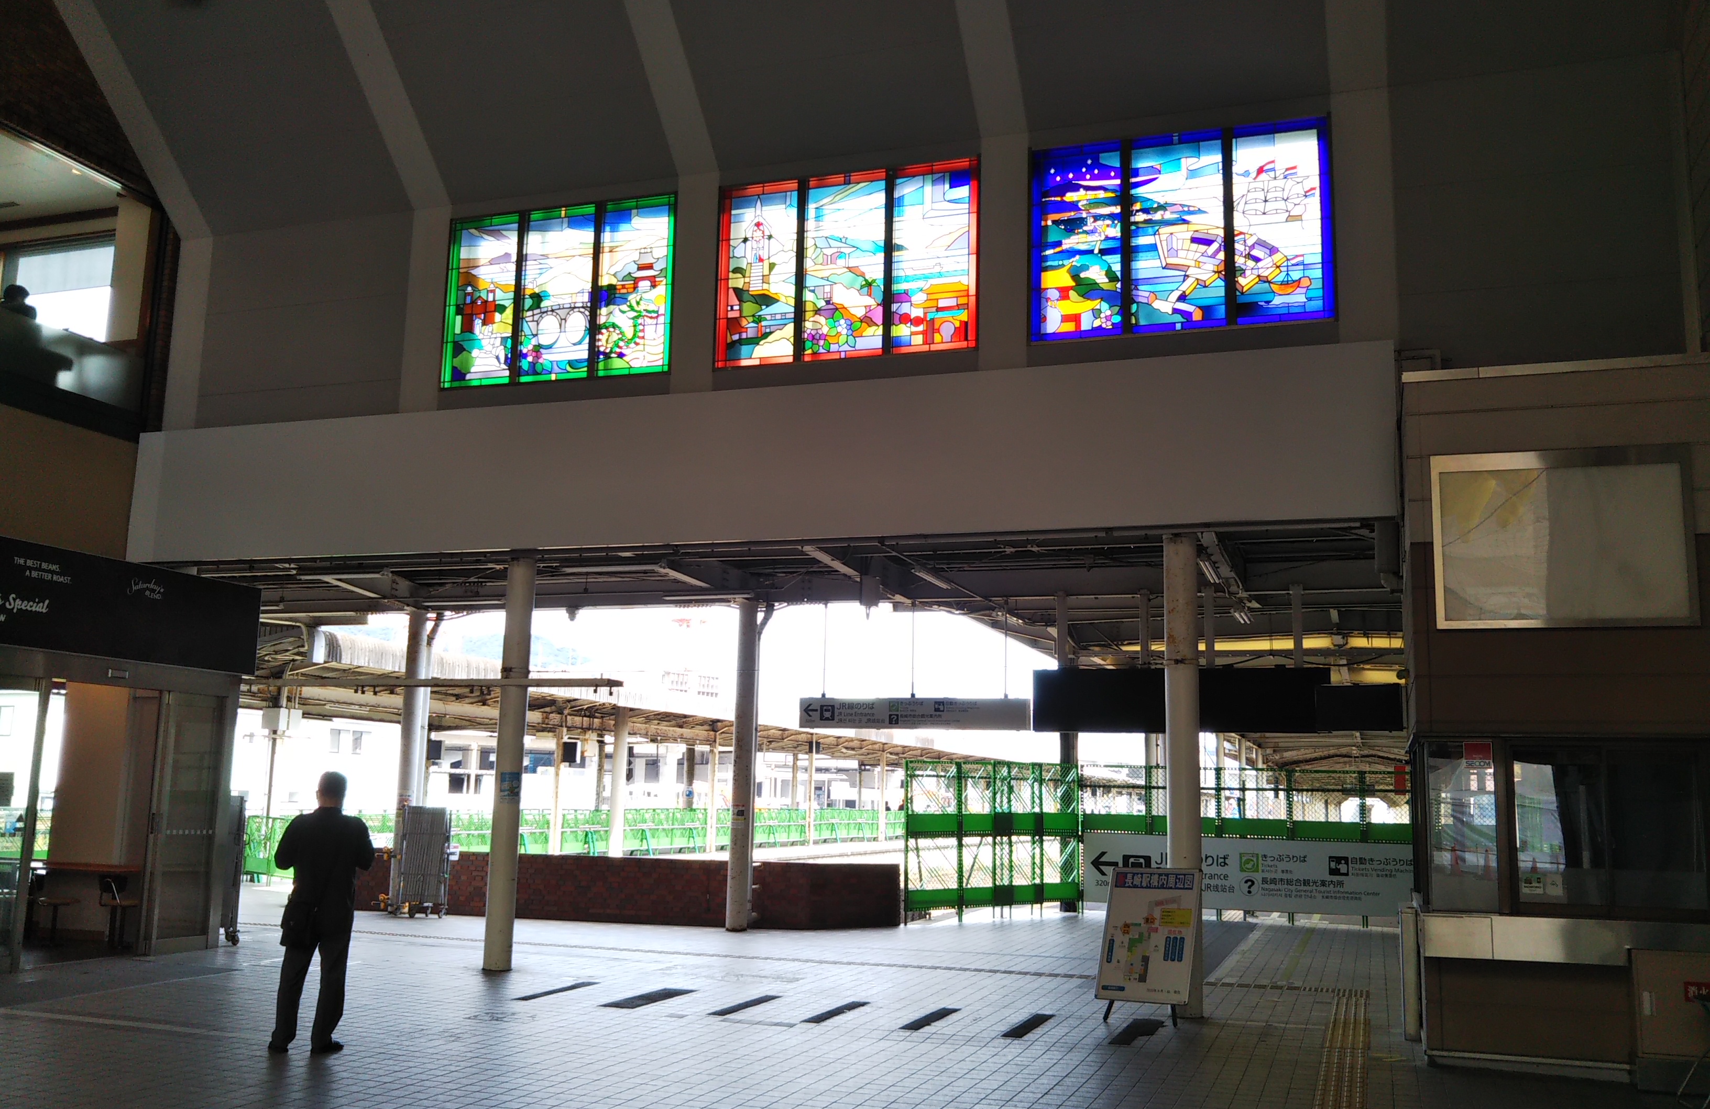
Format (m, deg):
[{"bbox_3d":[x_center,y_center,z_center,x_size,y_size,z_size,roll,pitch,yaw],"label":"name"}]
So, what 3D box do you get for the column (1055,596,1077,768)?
[{"bbox_3d":[3.301,3.135,22.907,0.270,4.600,0.270,-2,-10,19],"label":"column"}]

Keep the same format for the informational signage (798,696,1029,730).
[{"bbox_3d":[0.723,1.976,18.290,2.940,0.385,0.180,-2,-10,19],"label":"informational signage"}]

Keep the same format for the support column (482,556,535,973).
[{"bbox_3d":[-3.321,1.953,14.279,0.268,3.910,0.268,-2,-10,19],"label":"support column"}]

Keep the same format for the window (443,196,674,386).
[{"bbox_3d":[-3.063,-2.695,15.240,2.637,1.883,0.100,-2,-10,19],"label":"window"}]

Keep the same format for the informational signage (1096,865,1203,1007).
[{"bbox_3d":[2.305,3.048,11.624,0.780,1.150,0.550,-3,-10,26],"label":"informational signage"}]

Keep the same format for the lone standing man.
[{"bbox_3d":[-3.436,2.304,9.668,0.580,1.750,0.380,2,-9,-7],"label":"lone standing man"}]

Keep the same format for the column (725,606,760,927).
[{"bbox_3d":[-1.402,2.622,18.908,0.285,4.140,0.270,-2,-10,19],"label":"column"}]

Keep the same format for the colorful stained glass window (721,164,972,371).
[{"bbox_3d":[-0.101,-2.783,14.247,2.653,1.885,0.100,-2,-10,19],"label":"colorful stained glass window"}]

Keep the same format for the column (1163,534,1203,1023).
[{"bbox_3d":[2.717,1.760,12.257,0.268,3.910,0.268,-2,-10,19],"label":"column"}]

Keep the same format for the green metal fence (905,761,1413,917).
[{"bbox_3d":[4.208,3.937,20.047,6.390,2.150,3.000,-2,-10,19],"label":"green metal fence"}]

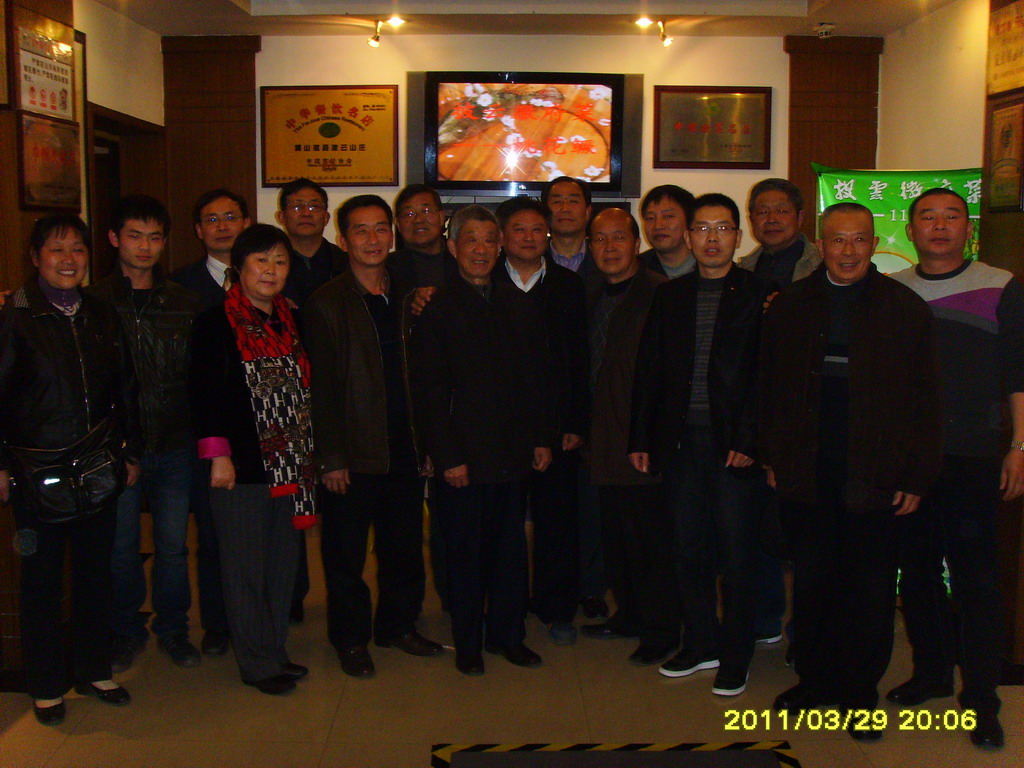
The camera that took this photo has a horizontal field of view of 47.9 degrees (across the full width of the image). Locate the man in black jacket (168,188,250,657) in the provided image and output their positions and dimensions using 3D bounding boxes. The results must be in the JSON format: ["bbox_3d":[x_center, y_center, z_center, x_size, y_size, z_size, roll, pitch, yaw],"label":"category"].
[{"bbox_3d":[-1.053,0.144,4.216,0.490,1.699,0.330,-1,8,-8],"label":"man in black jacket"}]

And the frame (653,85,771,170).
[{"bbox_3d":[1.065,-1.354,6.094,0.621,0.438,0.030,0,8,-1],"label":"frame"}]

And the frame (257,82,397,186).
[{"bbox_3d":[-0.973,-1.322,6.120,0.738,0.539,0.035,0,8,-1],"label":"frame"}]

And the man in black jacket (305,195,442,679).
[{"bbox_3d":[-0.498,0.172,4.087,0.520,1.664,0.340,-4,9,-26],"label":"man in black jacket"}]

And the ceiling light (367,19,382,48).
[{"bbox_3d":[-0.660,-1.684,5.548,0.075,0.137,0.080,8,11,43],"label":"ceiling light"}]

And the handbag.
[{"bbox_3d":[-1.352,0.264,3.530,0.346,0.313,0.130,-2,8,-15],"label":"handbag"}]

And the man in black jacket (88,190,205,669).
[{"bbox_3d":[-1.307,0.175,4.086,0.470,1.673,0.330,-2,8,-11],"label":"man in black jacket"}]

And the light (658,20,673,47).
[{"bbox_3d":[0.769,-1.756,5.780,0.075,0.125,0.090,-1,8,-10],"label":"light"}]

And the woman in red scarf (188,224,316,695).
[{"bbox_3d":[-0.844,0.249,3.880,0.460,1.569,0.310,-6,10,-37],"label":"woman in red scarf"}]

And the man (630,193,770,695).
[{"bbox_3d":[0.646,0.198,3.927,0.490,1.671,0.350,1,8,10],"label":"man"}]

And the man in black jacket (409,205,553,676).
[{"bbox_3d":[-0.107,0.201,4.051,0.510,1.632,0.330,0,8,-4],"label":"man in black jacket"}]

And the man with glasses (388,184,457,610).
[{"bbox_3d":[-0.340,0.099,4.479,0.500,1.720,0.330,-1,8,-5],"label":"man with glasses"}]

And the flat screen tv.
[{"bbox_3d":[0.071,-1.299,6.019,1.055,0.635,0.100,0,8,-1],"label":"flat screen tv"}]

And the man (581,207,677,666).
[{"bbox_3d":[0.418,0.175,4.204,0.500,1.625,0.360,6,10,37],"label":"man"}]

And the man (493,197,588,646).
[{"bbox_3d":[0.058,0.143,4.338,0.520,1.671,0.340,0,8,-1],"label":"man"}]

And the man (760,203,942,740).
[{"bbox_3d":[1.050,0.264,3.577,0.570,1.633,0.370,2,8,16],"label":"man"}]

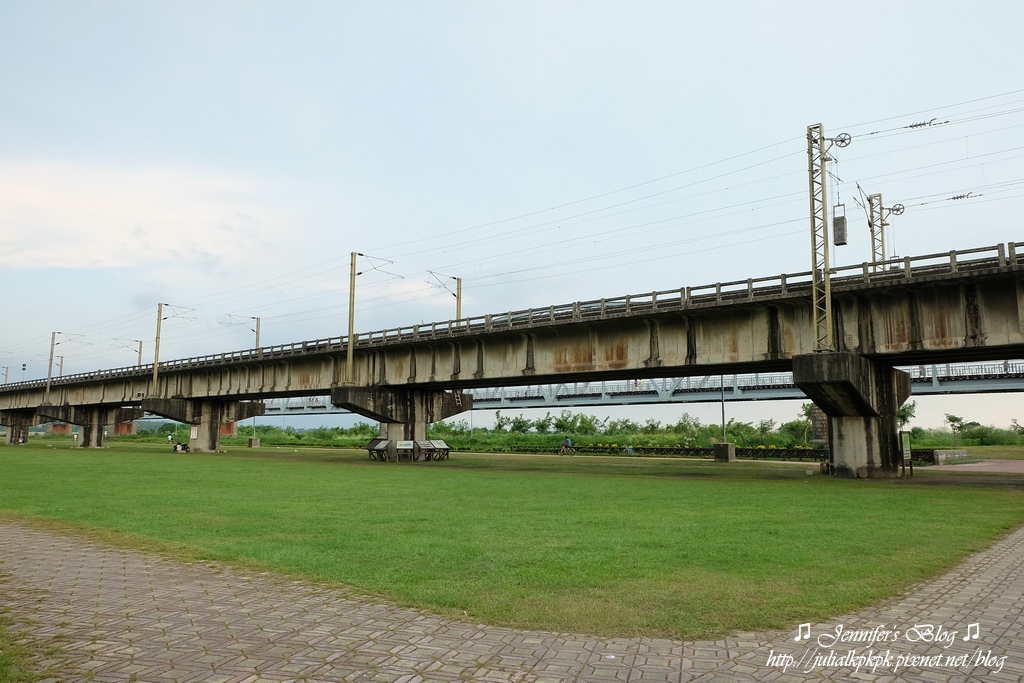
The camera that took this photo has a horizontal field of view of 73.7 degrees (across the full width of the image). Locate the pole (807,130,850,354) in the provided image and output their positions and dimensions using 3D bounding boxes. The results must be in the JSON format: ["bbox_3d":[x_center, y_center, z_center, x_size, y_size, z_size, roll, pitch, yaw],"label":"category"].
[{"bbox_3d":[12.771,-4.265,27.076,1.400,9.287,0.650,-6,-10,39],"label":"pole"}]

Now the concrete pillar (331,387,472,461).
[{"bbox_3d":[-7.707,6.140,49.829,2.052,5.029,11.767,-6,-10,39],"label":"concrete pillar"}]

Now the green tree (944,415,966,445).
[{"bbox_3d":[40.277,8.083,62.000,1.800,2.800,1.700,-5,-9,32],"label":"green tree"}]

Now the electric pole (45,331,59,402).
[{"bbox_3d":[-57.712,3.415,85.485,0.420,9.084,0.450,-6,-10,39],"label":"electric pole"}]

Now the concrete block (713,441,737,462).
[{"bbox_3d":[14.100,7.370,45.200,1.030,1.190,1.050,-6,-10,39],"label":"concrete block"}]

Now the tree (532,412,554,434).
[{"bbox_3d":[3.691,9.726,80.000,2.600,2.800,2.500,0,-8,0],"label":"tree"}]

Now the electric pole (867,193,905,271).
[{"bbox_3d":[19.481,-3.198,35.033,1.400,9.287,0.650,-6,-10,39],"label":"electric pole"}]

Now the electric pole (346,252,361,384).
[{"bbox_3d":[-10.947,-1.614,46.722,0.420,9.084,0.450,-6,-10,39],"label":"electric pole"}]

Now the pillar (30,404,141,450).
[{"bbox_3d":[-54.472,11.186,88.589,2.052,5.062,11.767,-6,-10,39],"label":"pillar"}]

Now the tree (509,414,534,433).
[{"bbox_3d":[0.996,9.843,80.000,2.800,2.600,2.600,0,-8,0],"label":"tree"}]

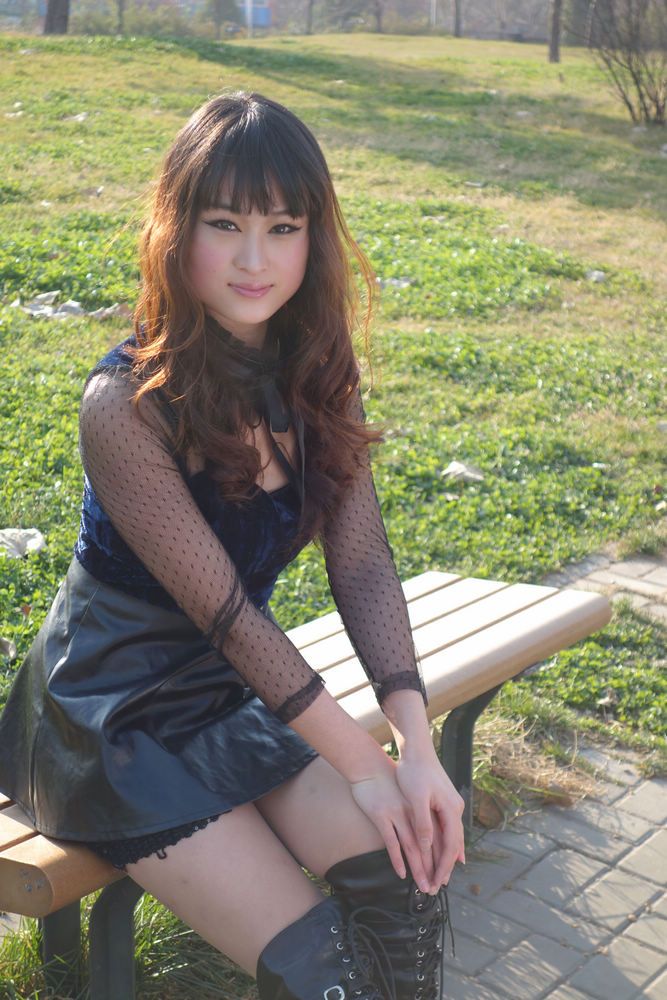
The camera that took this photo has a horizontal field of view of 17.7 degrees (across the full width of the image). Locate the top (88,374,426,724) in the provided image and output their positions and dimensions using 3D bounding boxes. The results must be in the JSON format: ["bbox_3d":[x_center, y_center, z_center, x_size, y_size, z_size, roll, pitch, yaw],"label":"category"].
[{"bbox_3d":[-0.029,0.043,2.335,0.420,0.360,0.360,-11,16,-41],"label":"top"}]

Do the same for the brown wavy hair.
[{"bbox_3d":[-0.086,-0.207,2.380,0.255,0.460,0.260,-3,13,-12],"label":"brown wavy hair"}]

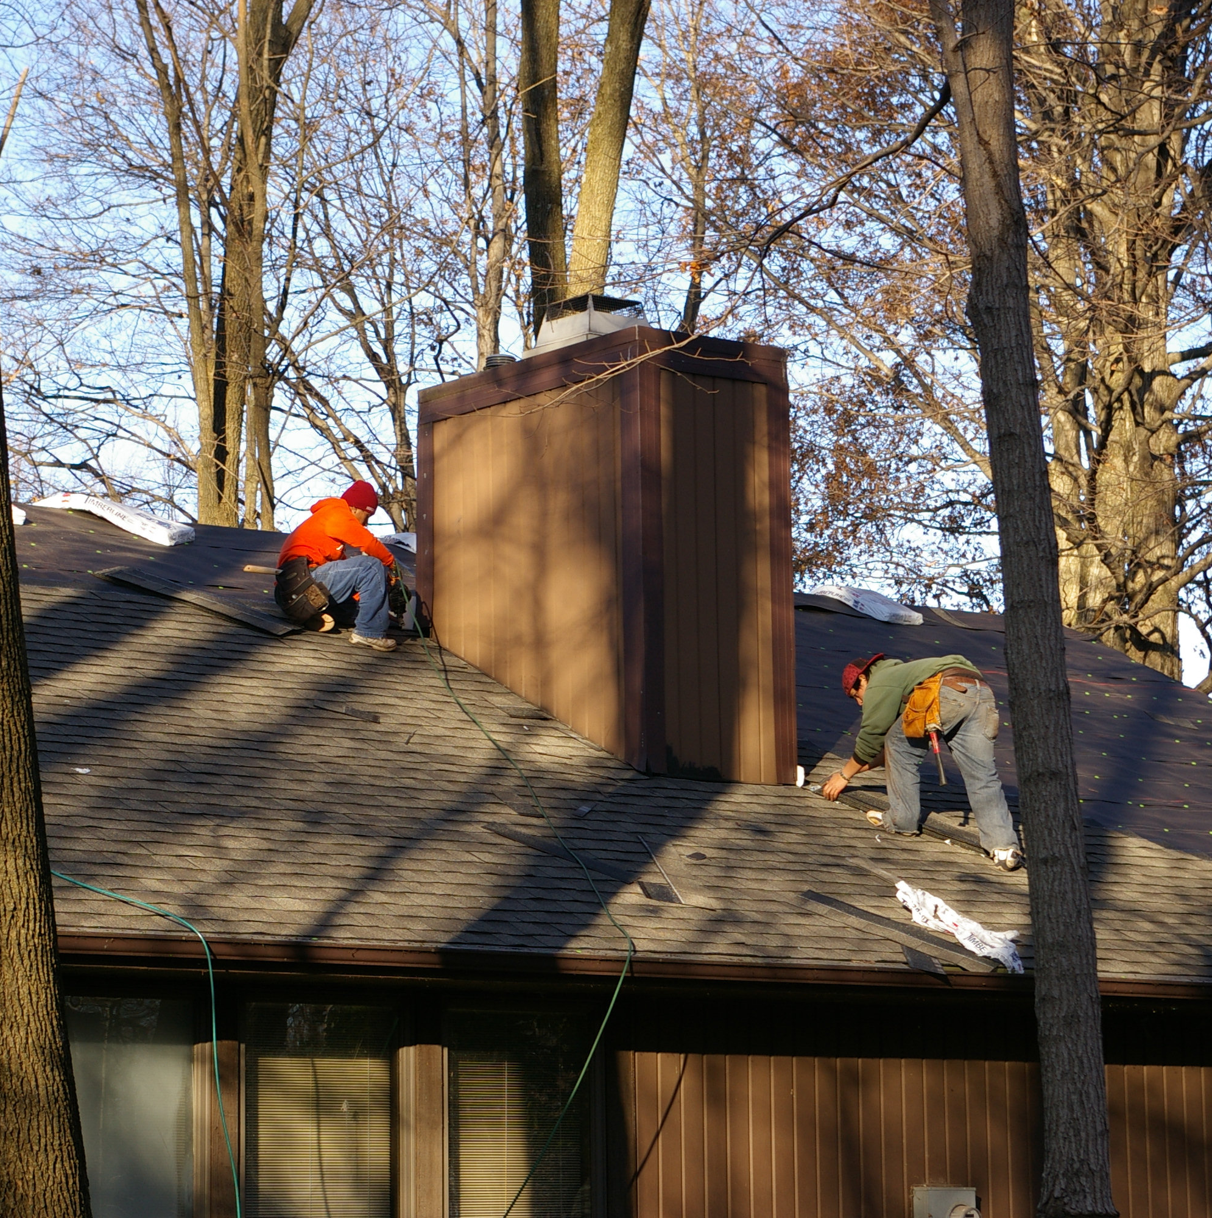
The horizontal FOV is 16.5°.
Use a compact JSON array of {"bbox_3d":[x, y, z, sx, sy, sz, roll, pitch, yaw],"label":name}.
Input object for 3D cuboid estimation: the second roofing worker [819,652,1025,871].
[{"bbox_3d":[1.580,0.787,21.025,0.961,1.093,0.587,-8,-12,38],"label":"second roofing worker"}]

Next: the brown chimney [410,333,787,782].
[{"bbox_3d":[-0.036,-0.132,22.118,0.990,2.320,2.040,6,-11,-36],"label":"brown chimney"}]

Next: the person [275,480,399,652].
[{"bbox_3d":[-1.357,-0.226,21.814,0.668,0.901,0.506,4,-10,-29],"label":"person"}]

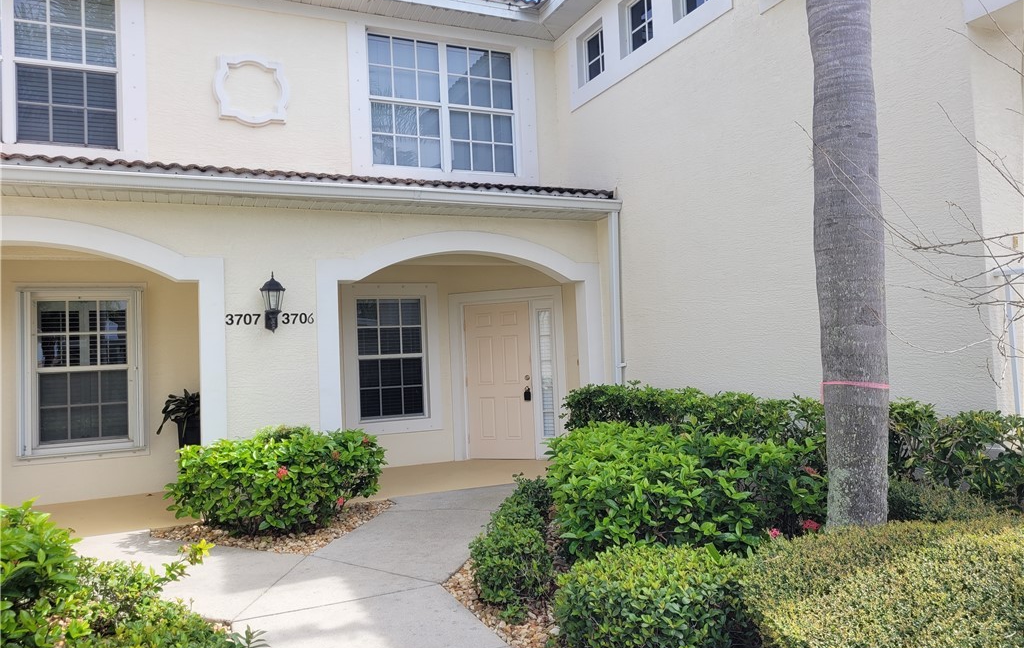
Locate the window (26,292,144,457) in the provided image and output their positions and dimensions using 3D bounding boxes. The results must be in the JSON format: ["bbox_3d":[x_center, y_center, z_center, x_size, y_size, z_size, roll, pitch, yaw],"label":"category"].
[{"bbox_3d":[-4.672,0.512,8.375,1.174,1.770,0.120,-1,-3,-24],"label":"window"}]

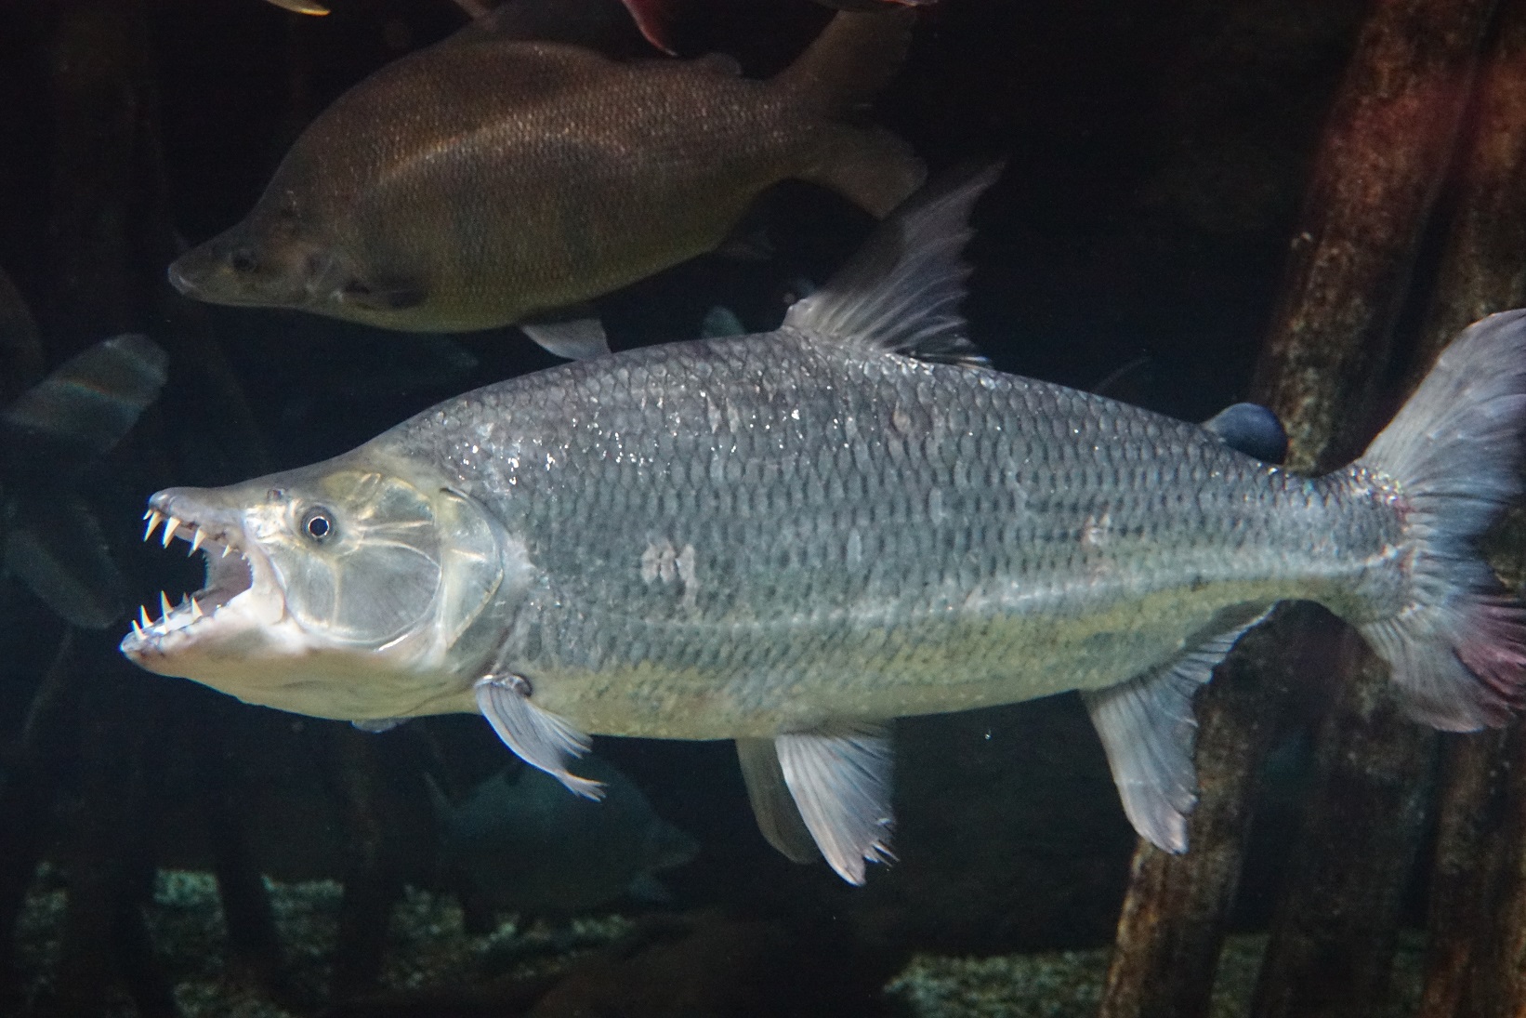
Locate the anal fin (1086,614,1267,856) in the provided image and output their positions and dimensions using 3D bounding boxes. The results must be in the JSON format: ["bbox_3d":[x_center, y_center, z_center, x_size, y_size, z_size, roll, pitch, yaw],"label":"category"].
[{"bbox_3d":[0.279,0.153,1.500,0.128,0.160,0.020,0,0,-15],"label":"anal fin"}]

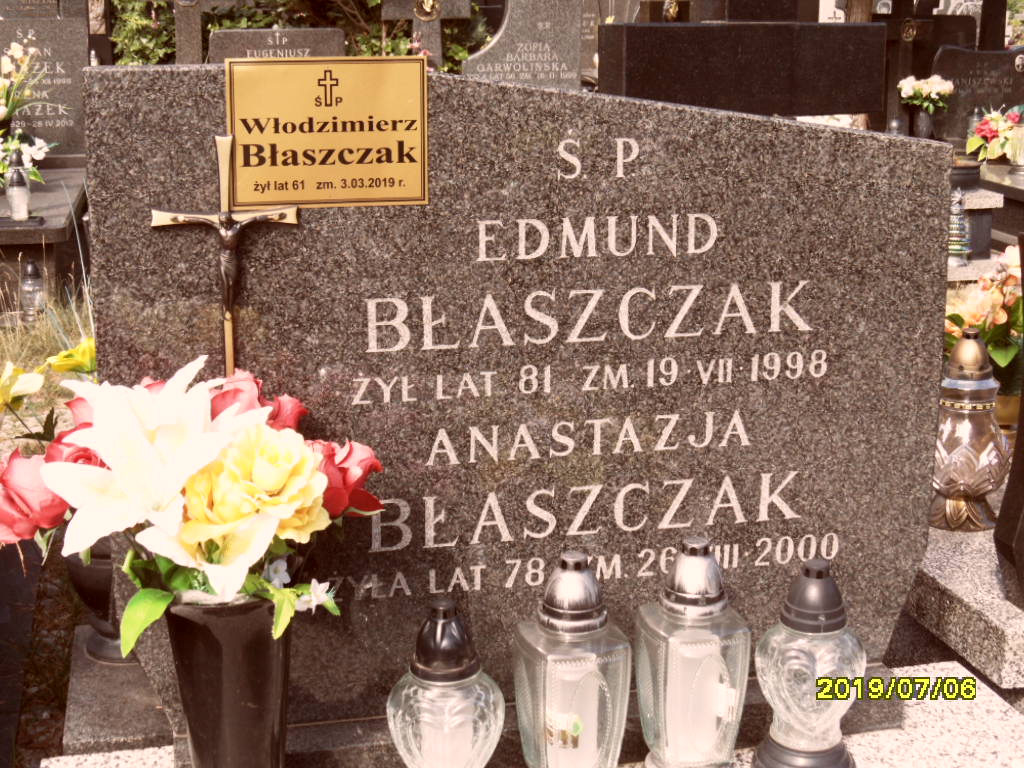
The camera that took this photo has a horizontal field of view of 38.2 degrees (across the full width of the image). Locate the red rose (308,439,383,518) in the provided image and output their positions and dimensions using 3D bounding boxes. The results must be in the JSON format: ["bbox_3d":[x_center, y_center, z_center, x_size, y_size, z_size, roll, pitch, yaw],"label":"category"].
[{"bbox_3d":[-0.166,0.093,1.460,0.078,0.080,0.075,-4,15,-17],"label":"red rose"}]

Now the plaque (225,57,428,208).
[{"bbox_3d":[-0.183,-0.251,1.480,0.200,0.150,0.008,-3,16,-12],"label":"plaque"}]

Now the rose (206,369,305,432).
[{"bbox_3d":[-0.251,0.018,1.450,0.092,0.070,0.070,-2,14,-8],"label":"rose"}]

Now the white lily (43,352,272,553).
[{"bbox_3d":[-0.330,0.066,1.370,0.210,0.185,0.110,-2,14,-7],"label":"white lily"}]

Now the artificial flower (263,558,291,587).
[{"bbox_3d":[-0.234,0.188,1.470,0.028,0.030,0.018,-1,14,-6],"label":"artificial flower"}]

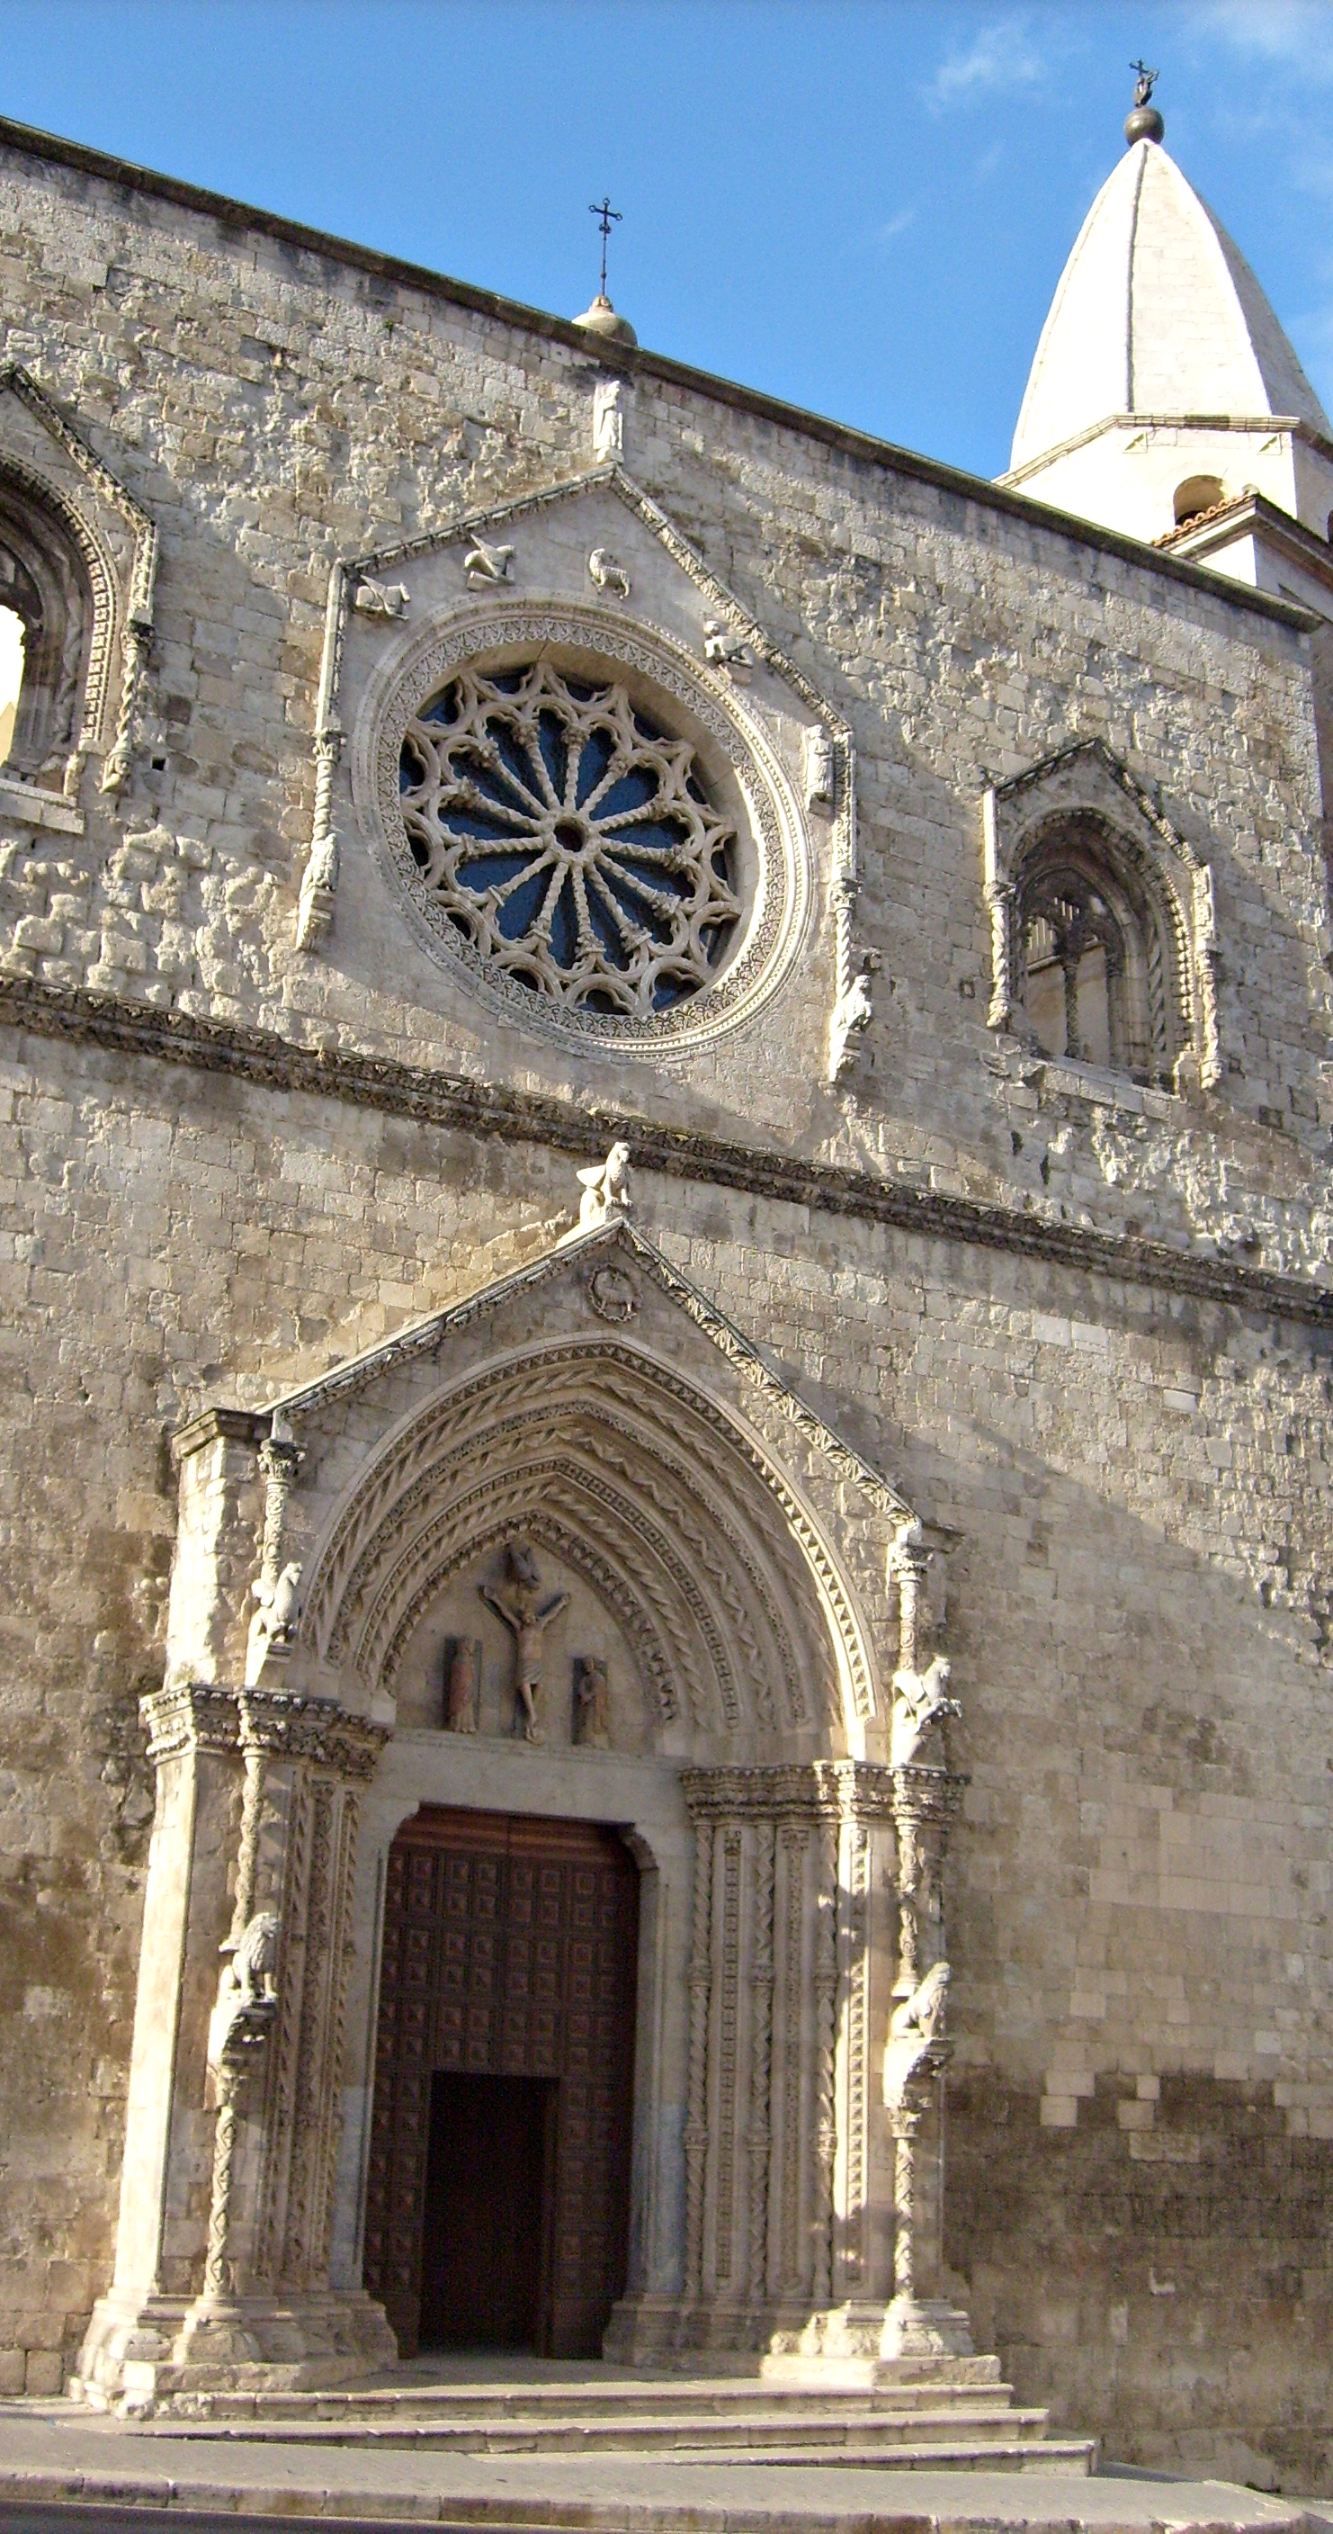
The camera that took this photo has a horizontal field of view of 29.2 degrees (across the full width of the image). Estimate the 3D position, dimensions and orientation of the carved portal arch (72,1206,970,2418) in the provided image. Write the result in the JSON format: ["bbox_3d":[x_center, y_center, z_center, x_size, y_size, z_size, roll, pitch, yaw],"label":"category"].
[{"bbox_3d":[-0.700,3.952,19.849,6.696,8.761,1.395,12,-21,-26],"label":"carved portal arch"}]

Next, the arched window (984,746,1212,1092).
[{"bbox_3d":[4.482,-3.875,26.806,2.950,3.750,0.500,11,-21,-26],"label":"arched window"}]

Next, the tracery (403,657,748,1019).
[{"bbox_3d":[-0.911,-4.107,24.300,3.700,3.700,0.350,11,-21,-26],"label":"tracery"}]

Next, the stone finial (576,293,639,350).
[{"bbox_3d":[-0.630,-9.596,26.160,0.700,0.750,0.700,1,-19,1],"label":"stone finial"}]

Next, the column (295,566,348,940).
[{"bbox_3d":[-2.854,-4.458,21.861,0.251,3.664,0.409,12,-21,-26],"label":"column"}]

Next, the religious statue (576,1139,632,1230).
[{"bbox_3d":[-0.475,-0.614,21.144,0.372,0.688,0.800,12,-21,-26],"label":"religious statue"}]

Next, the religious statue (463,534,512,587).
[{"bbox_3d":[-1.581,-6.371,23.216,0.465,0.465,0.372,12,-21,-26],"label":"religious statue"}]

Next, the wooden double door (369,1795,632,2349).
[{"bbox_3d":[-1.274,6.276,19.860,2.204,4.046,0.186,12,-21,-26],"label":"wooden double door"}]

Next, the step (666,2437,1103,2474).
[{"bbox_3d":[1.452,8.610,18.434,3.620,0.190,0.600,11,-21,-26],"label":"step"}]

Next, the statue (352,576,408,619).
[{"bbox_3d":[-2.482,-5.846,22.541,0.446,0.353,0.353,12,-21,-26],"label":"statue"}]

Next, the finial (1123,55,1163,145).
[{"bbox_3d":[7.301,-17.797,39.121,0.620,1.650,0.620,11,-21,-26],"label":"finial"}]

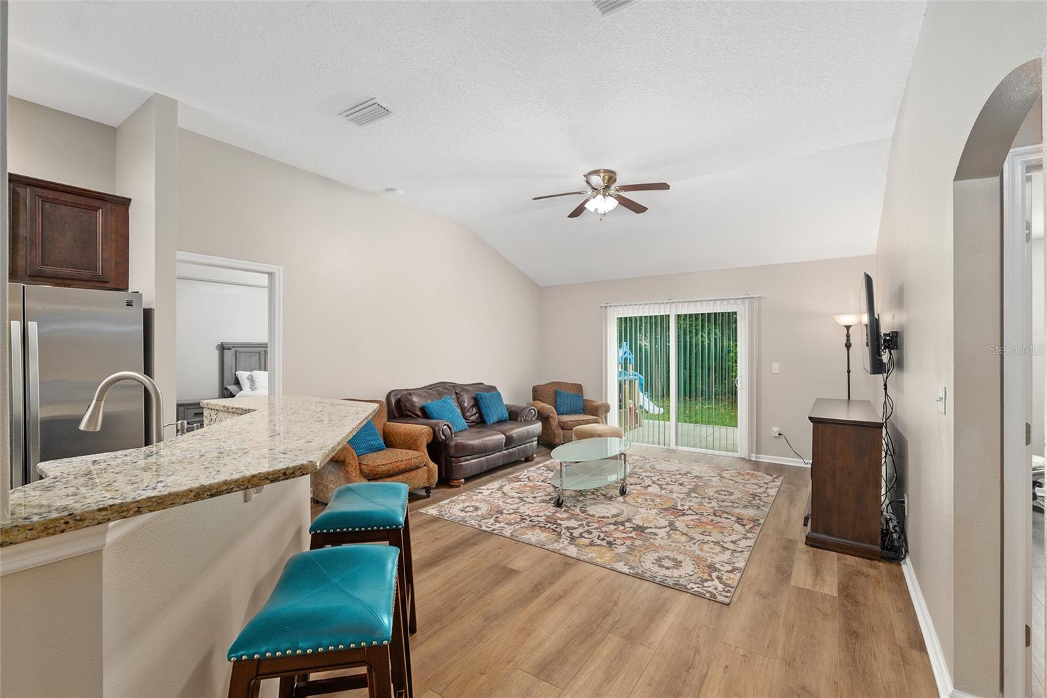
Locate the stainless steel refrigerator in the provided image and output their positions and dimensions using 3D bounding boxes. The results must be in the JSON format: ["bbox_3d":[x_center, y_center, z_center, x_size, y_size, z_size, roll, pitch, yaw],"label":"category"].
[{"bbox_3d":[-3.019,0.510,2.645,0.830,1.750,0.910,0,0,36],"label":"stainless steel refrigerator"}]

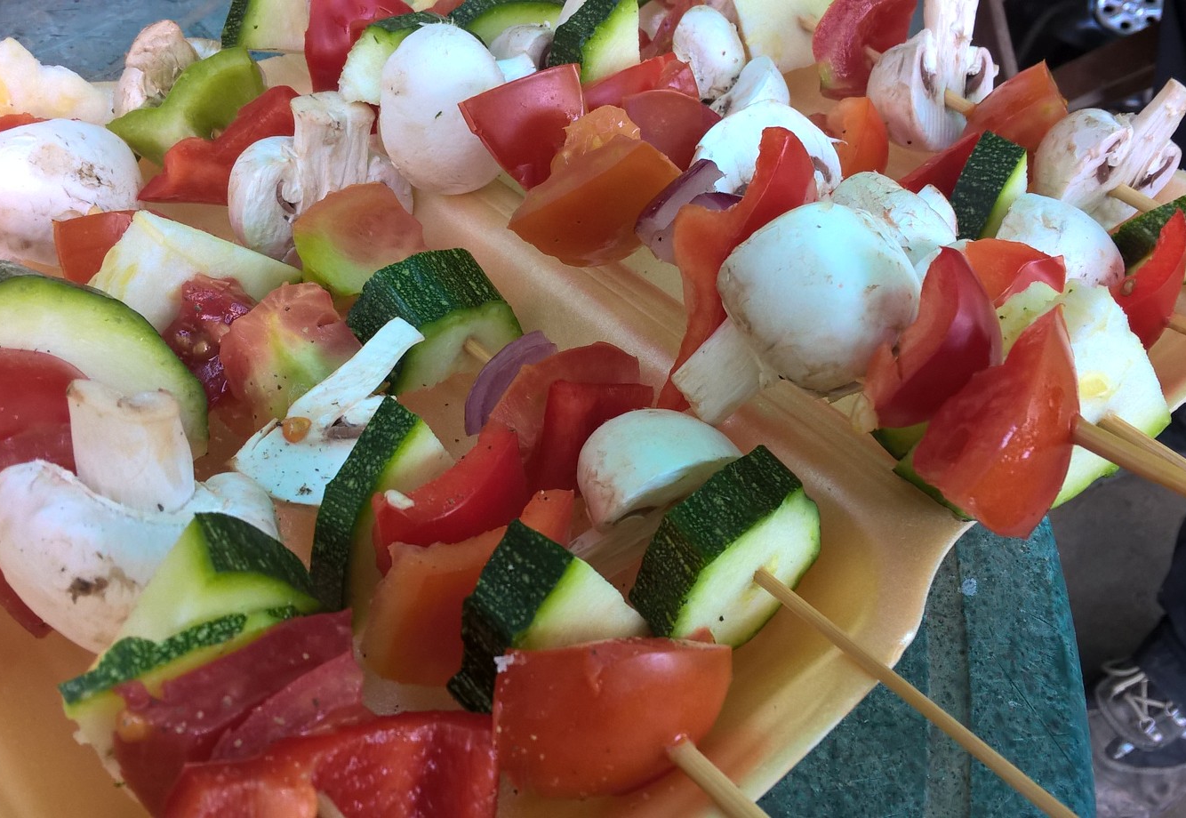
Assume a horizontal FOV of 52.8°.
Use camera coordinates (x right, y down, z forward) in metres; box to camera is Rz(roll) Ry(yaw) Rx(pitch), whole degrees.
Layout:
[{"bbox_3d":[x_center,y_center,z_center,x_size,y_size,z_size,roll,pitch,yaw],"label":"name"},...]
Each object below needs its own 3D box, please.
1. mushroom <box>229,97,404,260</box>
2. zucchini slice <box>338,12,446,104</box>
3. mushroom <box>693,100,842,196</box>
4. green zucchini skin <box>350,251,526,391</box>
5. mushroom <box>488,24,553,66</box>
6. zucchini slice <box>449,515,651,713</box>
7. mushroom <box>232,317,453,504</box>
[{"bbox_3d":[-0.080,-0.066,0.345,0.052,0.050,0.036,-36,55,-25],"label":"mushroom"},{"bbox_3d":[-0.063,-0.112,0.383,0.036,0.030,0.020,-36,55,-25],"label":"zucchini slice"},{"bbox_3d":[0.050,-0.070,0.335,0.042,0.034,0.020,-6,26,-20],"label":"mushroom"},{"bbox_3d":[-0.035,-0.019,0.265,0.036,0.026,0.017,-24,43,-30],"label":"green zucchini skin"},{"bbox_3d":[-0.026,-0.125,0.420,0.032,0.028,0.032,-16,25,10],"label":"mushroom"},{"bbox_3d":[-0.006,0.036,0.197,0.032,0.032,0.014,6,24,-46],"label":"zucchini slice"},{"bbox_3d":[-0.053,0.003,0.237,0.040,0.042,0.014,20,12,-29],"label":"mushroom"}]

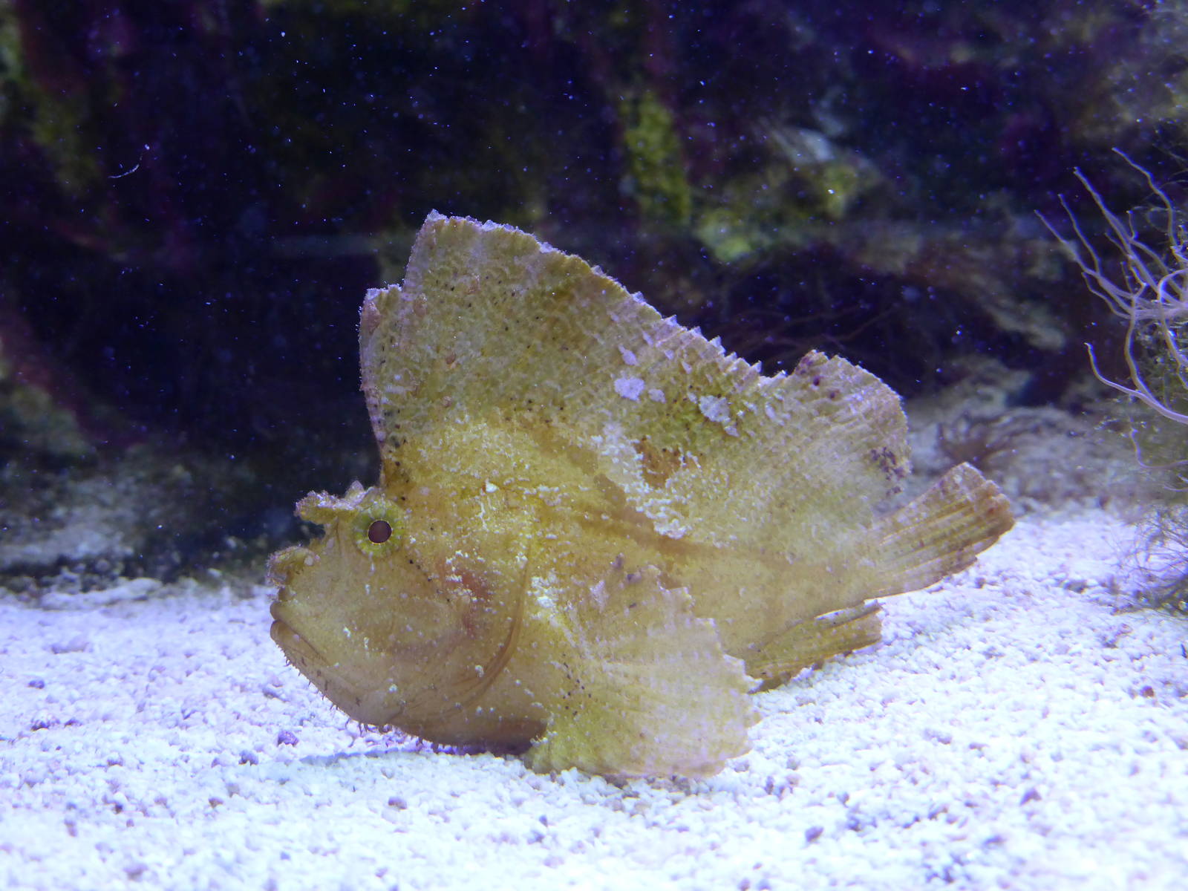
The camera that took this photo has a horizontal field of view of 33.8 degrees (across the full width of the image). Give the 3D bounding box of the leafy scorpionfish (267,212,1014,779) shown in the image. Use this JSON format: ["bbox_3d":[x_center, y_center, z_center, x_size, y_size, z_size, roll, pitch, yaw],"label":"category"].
[{"bbox_3d":[0.010,0.004,0.236,0.100,0.065,0.035,-3,9,-23],"label":"leafy scorpionfish"}]

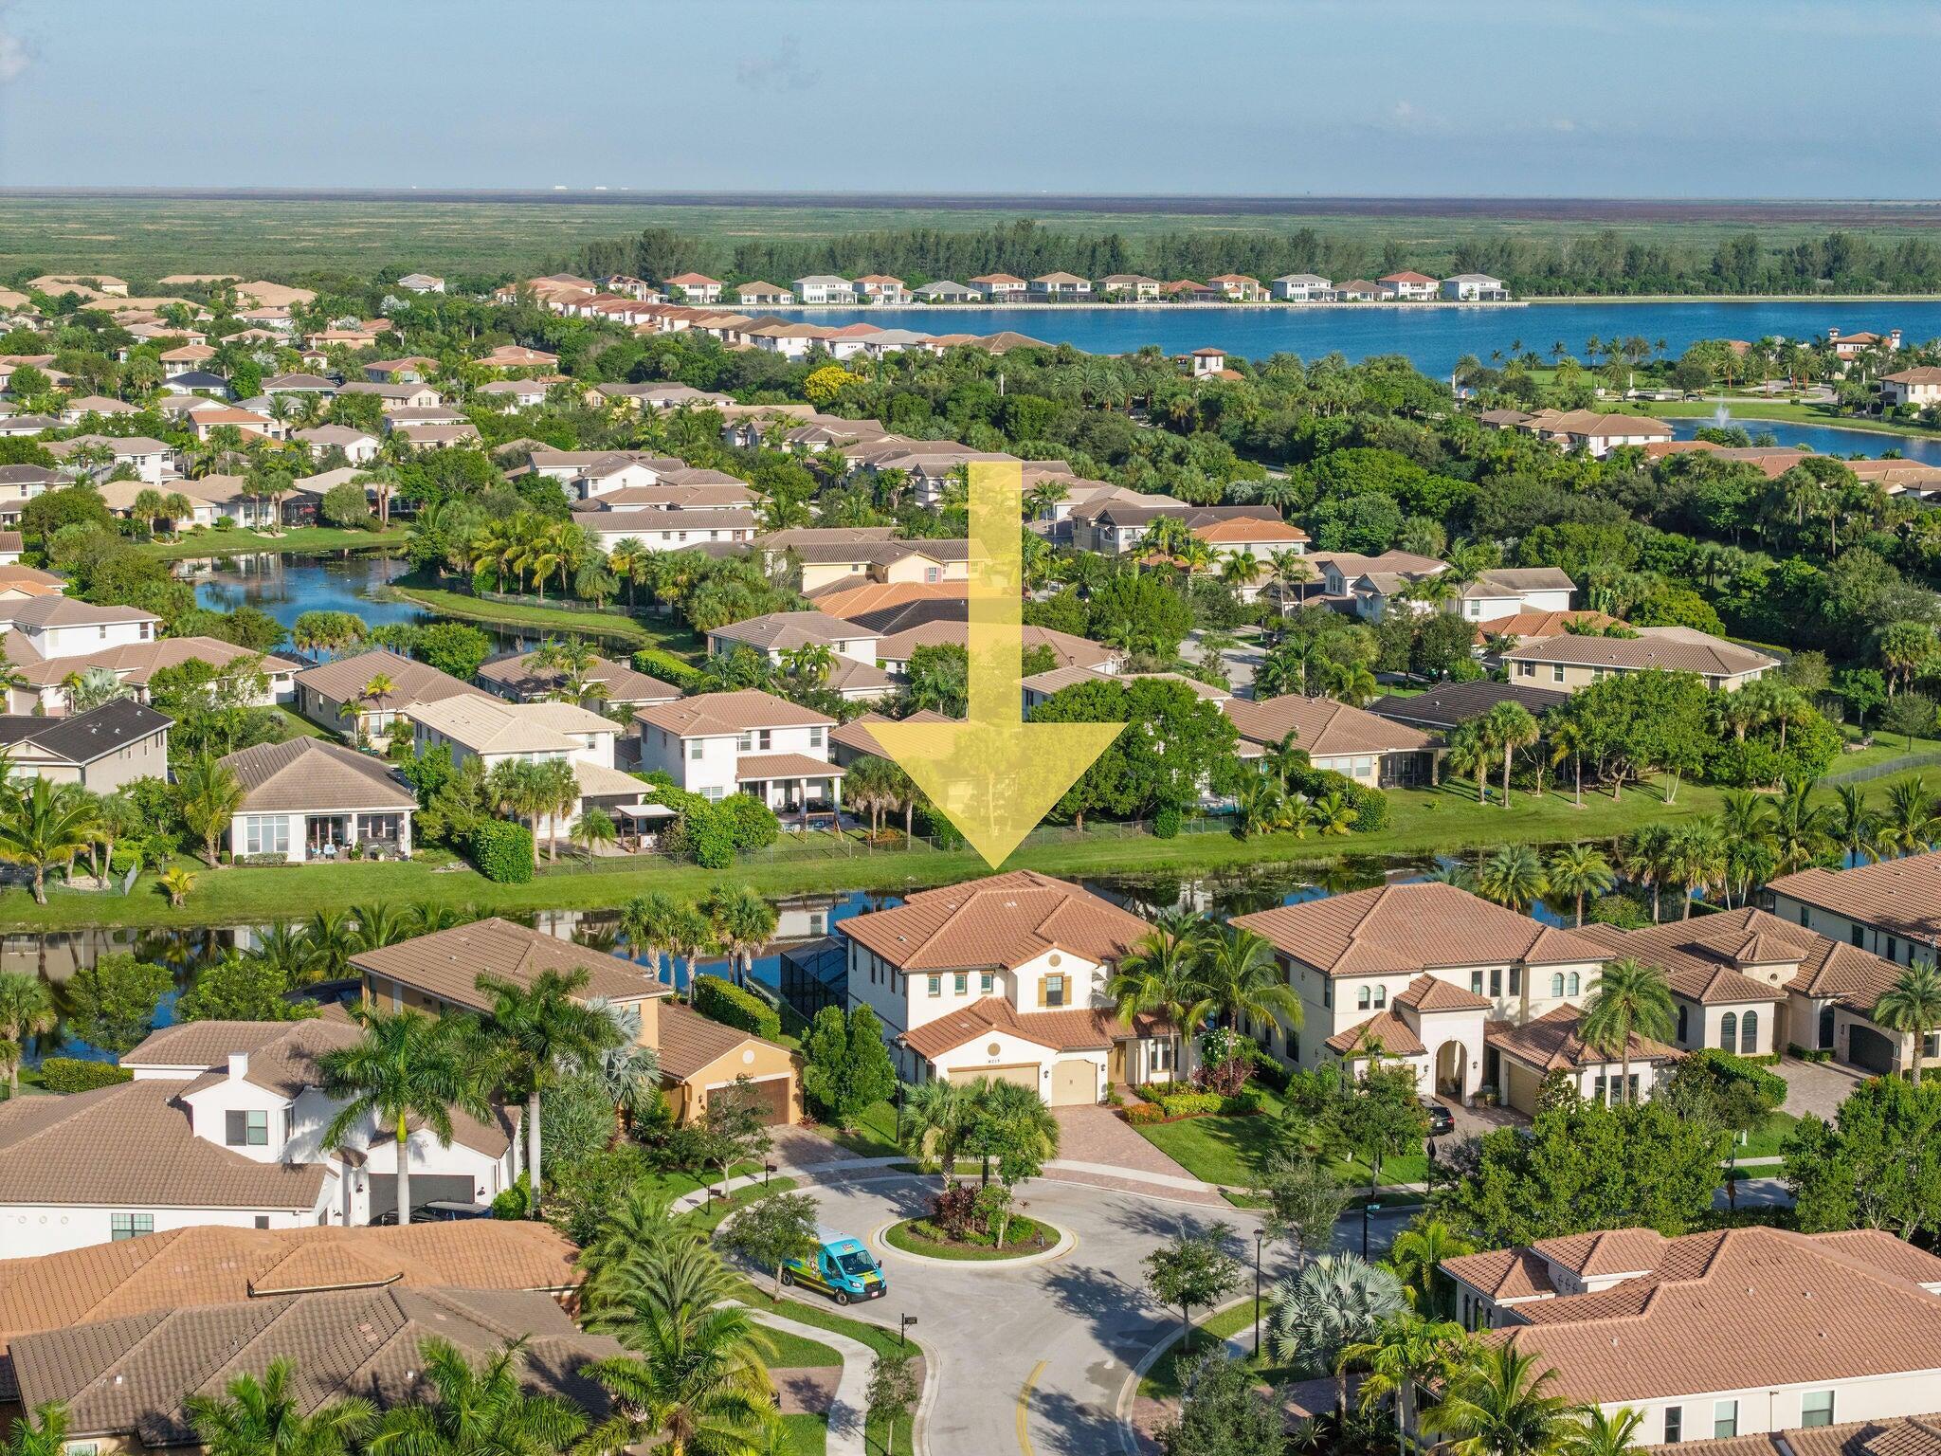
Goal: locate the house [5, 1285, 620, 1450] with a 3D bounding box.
[{"bbox_3d":[-24.229,24.752,149.903,23.500,6.300,15.800,-2,8,-18],"label":"house"}]

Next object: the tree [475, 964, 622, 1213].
[{"bbox_3d":[-19.202,16.485,176.408,6.434,11.291,6.434,-1,8,-6],"label":"tree"}]

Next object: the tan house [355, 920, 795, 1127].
[{"bbox_3d":[-20.689,15.507,208.444,16.300,8.600,21.800,-5,10,-36],"label":"tan house"}]

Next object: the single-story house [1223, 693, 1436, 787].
[{"bbox_3d":[28.501,0.460,329.050,13.300,6.000,27.000,-2,8,-20],"label":"single-story house"}]

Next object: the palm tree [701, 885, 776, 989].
[{"bbox_3d":[-13.913,12.889,236.075,4.400,7.100,4.400,0,8,0],"label":"palm tree"}]

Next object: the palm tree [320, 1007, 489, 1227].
[{"bbox_3d":[-25.260,18.310,175.280,7.520,12.000,7.520,0,8,0],"label":"palm tree"}]

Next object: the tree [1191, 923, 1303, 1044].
[{"bbox_3d":[13.985,14.576,200.107,5.970,8.698,5.970,1,8,4],"label":"tree"}]

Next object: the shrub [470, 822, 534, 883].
[{"bbox_3d":[-32.975,8.828,276.457,2.900,3.200,6.500,-3,8,-21],"label":"shrub"}]

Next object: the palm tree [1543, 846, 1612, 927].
[{"bbox_3d":[37.947,10.253,243.424,4.239,5.831,4.239,2,8,9],"label":"palm tree"}]

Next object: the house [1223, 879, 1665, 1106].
[{"bbox_3d":[26.200,14.270,213.530,17.300,10.000,24.800,-2,8,-15],"label":"house"}]

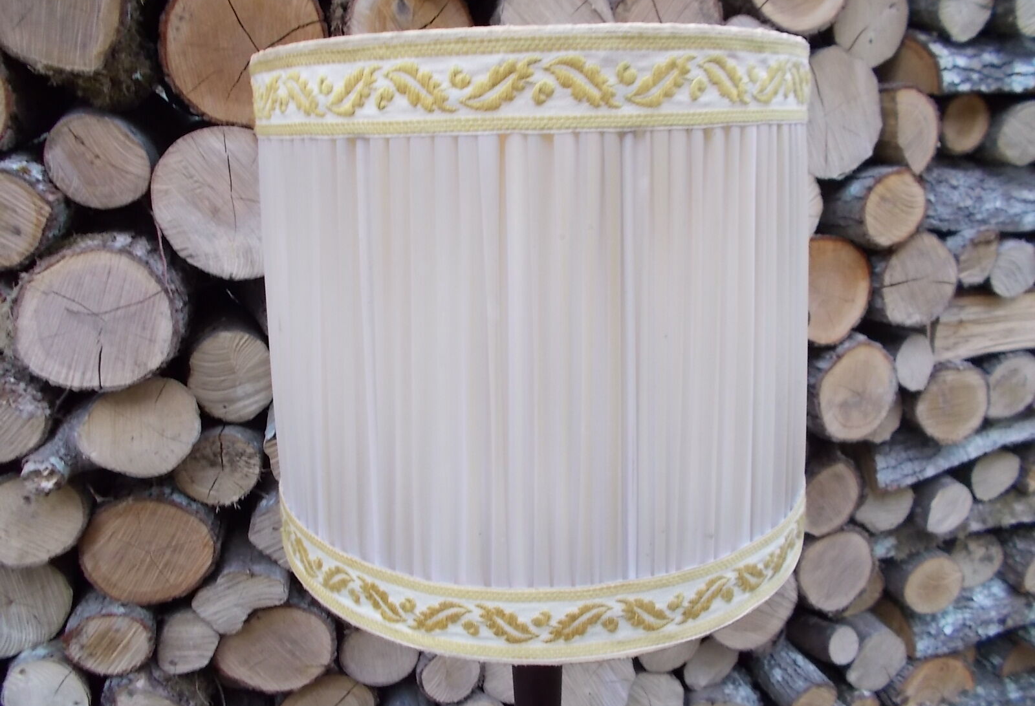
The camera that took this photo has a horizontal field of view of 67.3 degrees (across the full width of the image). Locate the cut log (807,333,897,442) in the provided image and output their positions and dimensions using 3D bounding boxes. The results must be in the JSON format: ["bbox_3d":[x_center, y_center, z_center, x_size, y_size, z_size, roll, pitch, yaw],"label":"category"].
[{"bbox_3d":[0.453,0.017,1.288,0.140,0.150,0.330,-6,16,-15],"label":"cut log"}]

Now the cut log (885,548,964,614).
[{"bbox_3d":[0.643,0.343,1.429,0.112,0.106,0.320,-6,16,-15],"label":"cut log"}]

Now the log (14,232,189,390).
[{"bbox_3d":[-0.496,-0.076,0.987,0.165,0.162,0.340,-6,16,-15],"label":"log"}]

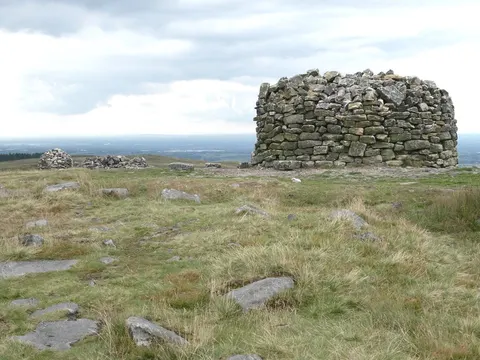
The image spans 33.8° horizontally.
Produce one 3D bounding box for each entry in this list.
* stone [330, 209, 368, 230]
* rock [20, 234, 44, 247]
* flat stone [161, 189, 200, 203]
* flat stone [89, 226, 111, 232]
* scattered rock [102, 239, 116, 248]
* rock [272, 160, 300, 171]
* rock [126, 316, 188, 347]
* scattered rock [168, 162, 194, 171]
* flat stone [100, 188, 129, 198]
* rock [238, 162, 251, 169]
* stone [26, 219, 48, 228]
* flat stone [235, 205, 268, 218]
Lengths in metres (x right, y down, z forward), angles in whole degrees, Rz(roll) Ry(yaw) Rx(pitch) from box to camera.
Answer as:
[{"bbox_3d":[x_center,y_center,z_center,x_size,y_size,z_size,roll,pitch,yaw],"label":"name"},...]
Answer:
[{"bbox_3d":[1.613,0.585,11.700,0.520,0.220,0.400,0,4,0],"label":"stone"},{"bbox_3d":[-2.697,0.792,10.300,0.270,0.130,0.220,0,4,0],"label":"rock"},{"bbox_3d":[-1.024,0.267,13.600,0.660,0.200,0.380,1,4,15],"label":"flat stone"},{"bbox_3d":[-1.884,0.664,10.600,0.290,0.060,0.240,0,4,0],"label":"flat stone"},{"bbox_3d":[-1.645,0.810,10.000,0.160,0.085,0.140,0,4,0],"label":"scattered rock"},{"bbox_3d":[1.135,-0.354,19.300,0.710,0.240,0.380,-1,4,-8],"label":"rock"},{"bbox_3d":[-0.611,1.121,5.850,0.420,0.180,0.220,1,4,20],"label":"rock"},{"bbox_3d":[-1.599,-0.362,21.500,0.680,0.200,0.420,0,4,0],"label":"scattered rock"},{"bbox_3d":[-2.404,0.260,15.200,0.500,0.160,0.330,0,4,0],"label":"flat stone"},{"bbox_3d":[0.117,-0.378,20.600,0.310,0.160,0.250,0,4,0],"label":"rock"},{"bbox_3d":[-3.005,0.644,11.700,0.290,0.100,0.210,0,4,0],"label":"stone"},{"bbox_3d":[0.173,0.474,11.900,0.520,0.170,0.360,1,4,12],"label":"flat stone"}]

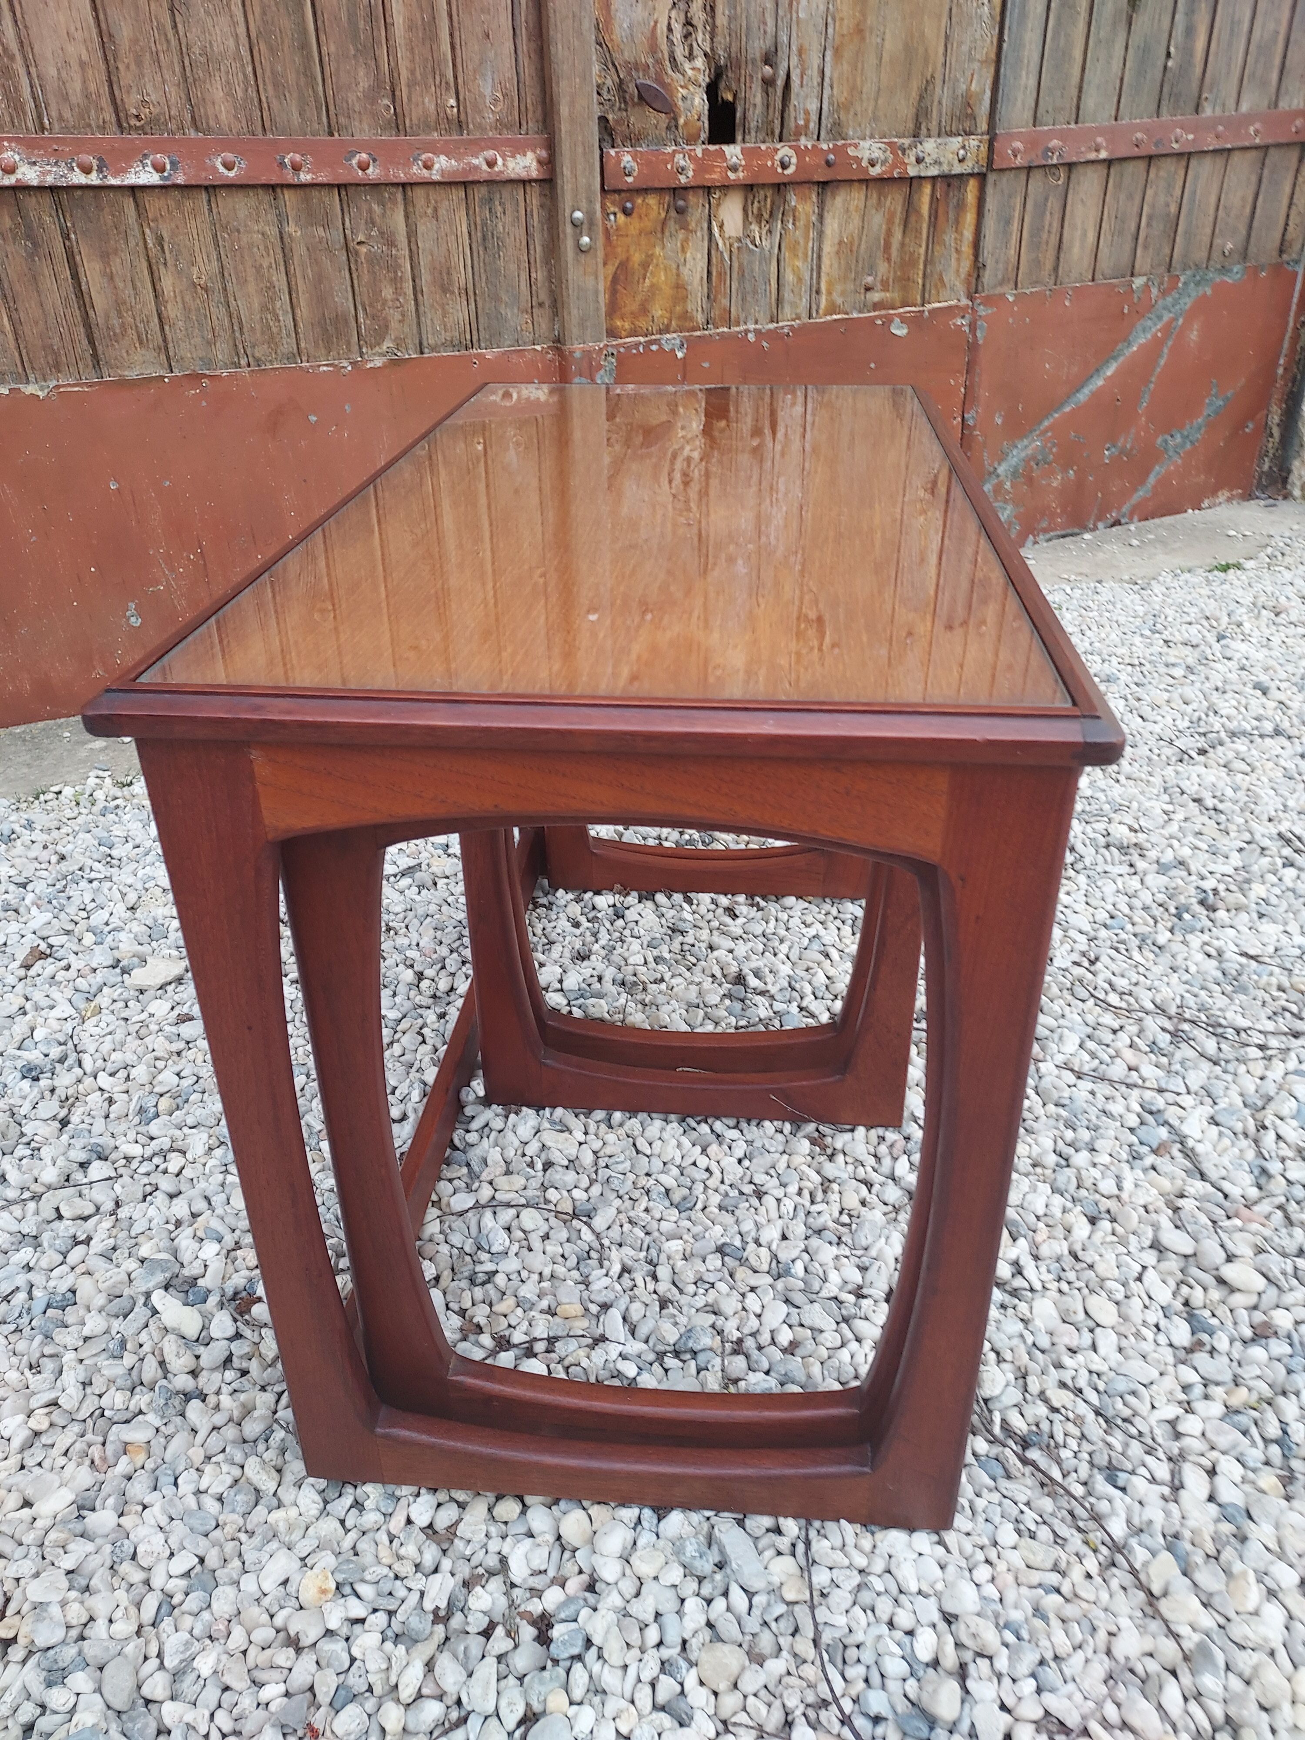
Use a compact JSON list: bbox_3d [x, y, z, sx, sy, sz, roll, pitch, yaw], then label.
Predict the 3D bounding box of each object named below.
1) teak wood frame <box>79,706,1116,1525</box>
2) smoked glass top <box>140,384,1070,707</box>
[{"bbox_3d":[0.009,-0.017,0.872,0.400,0.520,0.680,2,32,5],"label":"teak wood frame"},{"bbox_3d":[0.006,-0.232,0.734,0.355,0.010,0.649,2,32,5],"label":"smoked glass top"}]

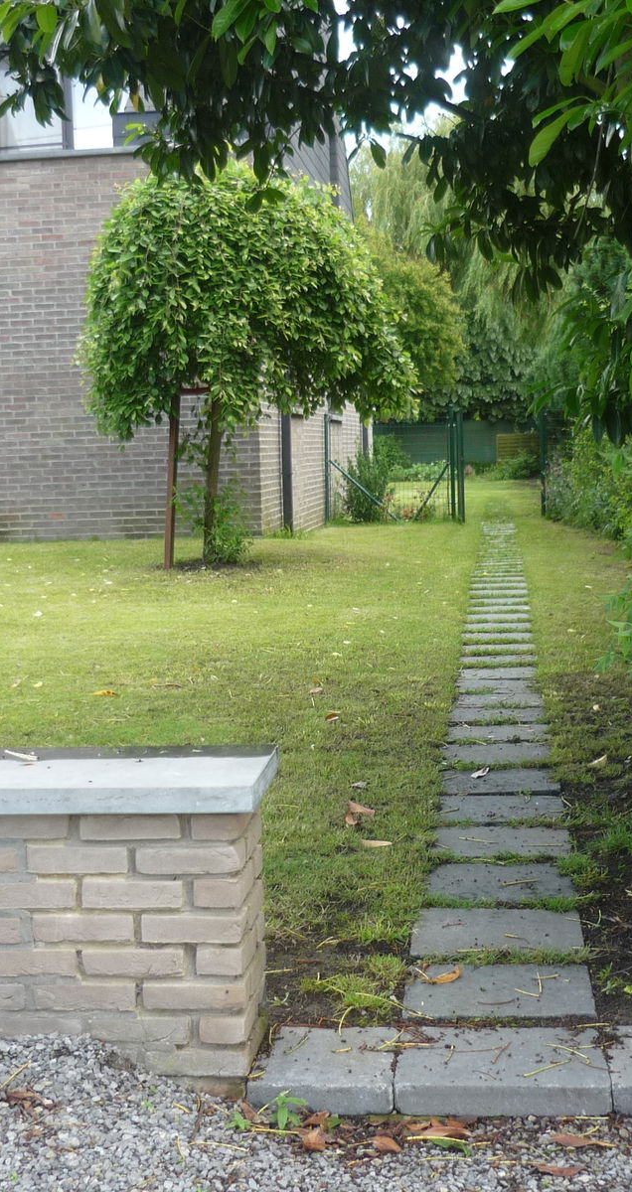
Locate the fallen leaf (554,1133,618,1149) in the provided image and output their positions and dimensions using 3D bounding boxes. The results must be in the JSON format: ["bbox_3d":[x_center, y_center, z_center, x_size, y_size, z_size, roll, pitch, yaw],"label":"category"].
[{"bbox_3d":[0.455,0.925,2.565,0.102,0.011,0.036,0,6,18],"label":"fallen leaf"}]

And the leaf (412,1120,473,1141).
[{"bbox_3d":[0.218,0.925,2.617,0.097,0.017,0.042,-2,6,4],"label":"leaf"}]

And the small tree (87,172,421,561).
[{"bbox_3d":[-0.496,-1.712,11.200,2.400,2.920,2.350,-2,6,-2],"label":"small tree"}]

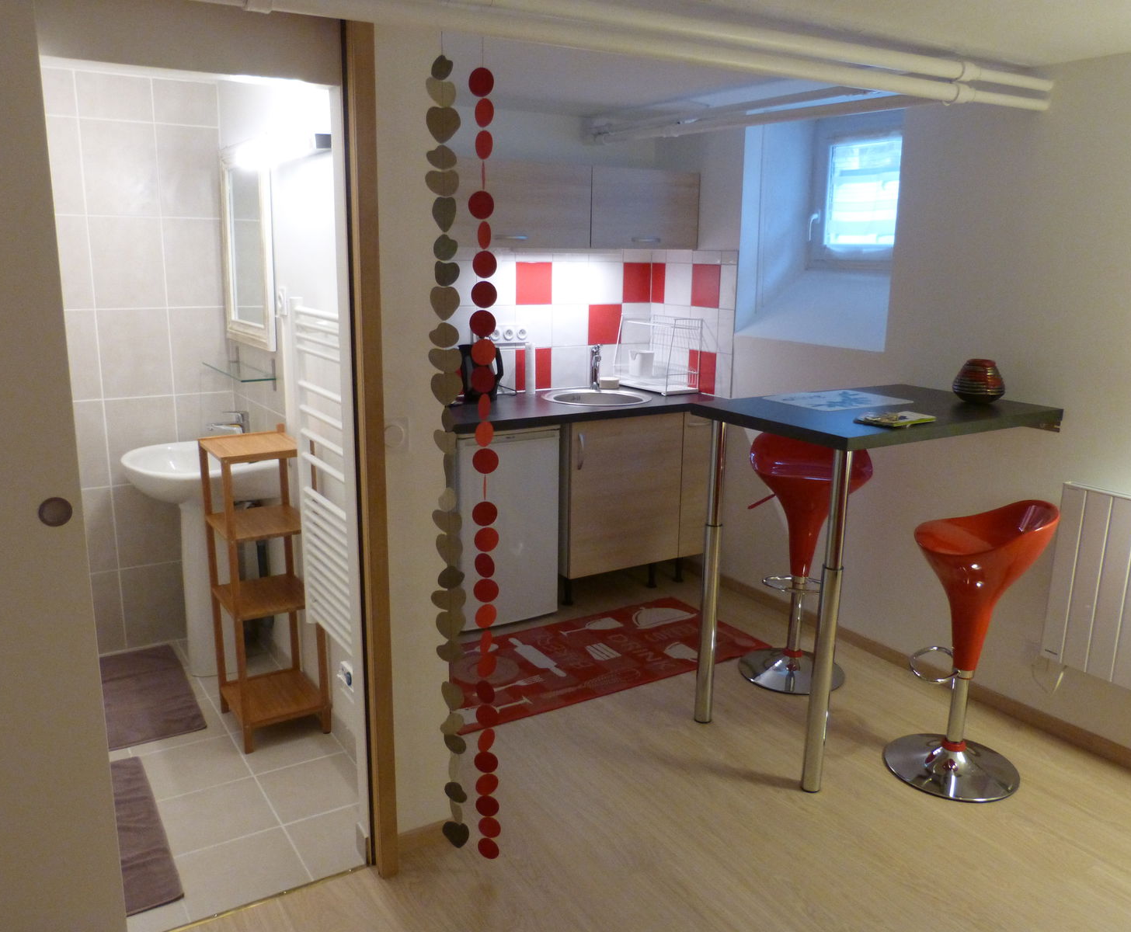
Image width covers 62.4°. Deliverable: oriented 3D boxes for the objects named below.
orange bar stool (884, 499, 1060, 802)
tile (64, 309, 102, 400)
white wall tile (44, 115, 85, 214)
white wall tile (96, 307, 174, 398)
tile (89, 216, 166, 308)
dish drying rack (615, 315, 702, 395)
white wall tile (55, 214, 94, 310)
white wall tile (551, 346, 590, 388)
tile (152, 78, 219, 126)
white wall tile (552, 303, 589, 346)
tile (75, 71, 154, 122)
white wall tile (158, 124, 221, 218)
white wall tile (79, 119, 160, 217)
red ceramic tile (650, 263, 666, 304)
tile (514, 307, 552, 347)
[{"bbox_3d":[1.220,0.519,2.839,0.405,0.865,0.425,5,14,18],"label":"orange bar stool"},{"bbox_3d":[-1.834,-0.400,3.401,0.250,0.333,0.010,-7,15,-30],"label":"tile"},{"bbox_3d":[-1.821,-1.049,3.253,0.250,0.333,0.010,-7,15,-32],"label":"white wall tile"},{"bbox_3d":[-1.622,-0.425,3.527,0.250,0.333,0.010,-7,15,-30],"label":"white wall tile"},{"bbox_3d":[-1.617,-0.749,3.454,0.250,0.333,0.010,-7,15,-30],"label":"tile"},{"bbox_3d":[0.462,-0.561,4.621,0.202,0.361,0.409,-7,15,-30],"label":"dish drying rack"},{"bbox_3d":[-1.829,-0.724,3.328,0.250,0.333,0.010,-7,15,-30],"label":"white wall tile"},{"bbox_3d":[0.021,-0.482,4.555,0.201,0.198,0.010,-7,15,-32],"label":"white wall tile"},{"bbox_3d":[-1.395,-1.328,3.429,0.224,0.151,0.010,-7,15,-32],"label":"tile"},{"bbox_3d":[0.022,-0.675,4.490,0.200,0.200,0.010,-7,15,-32],"label":"white wall tile"},{"bbox_3d":[-1.595,-1.304,3.304,0.245,0.151,0.010,-7,15,-32],"label":"tile"},{"bbox_3d":[-1.399,-1.092,3.481,0.224,0.329,0.010,-7,15,-32],"label":"white wall tile"},{"bbox_3d":[-1.599,-1.067,3.356,0.245,0.329,0.010,-7,15,-32],"label":"white wall tile"},{"bbox_3d":[0.471,-0.912,4.678,0.010,0.198,0.106,-7,15,-32],"label":"red ceramic tile"},{"bbox_3d":[-0.150,-0.654,4.382,0.200,0.200,0.010,-7,15,-32],"label":"tile"}]

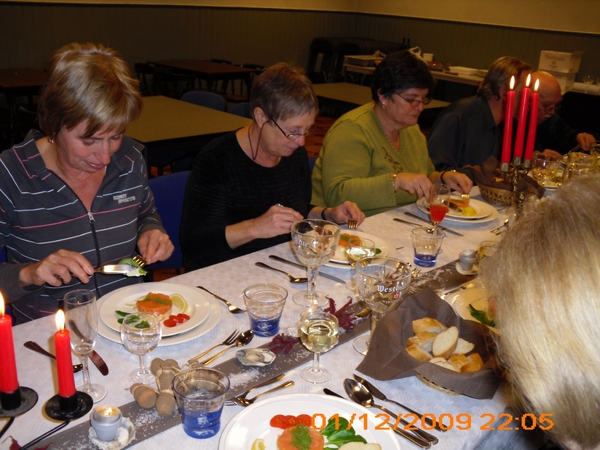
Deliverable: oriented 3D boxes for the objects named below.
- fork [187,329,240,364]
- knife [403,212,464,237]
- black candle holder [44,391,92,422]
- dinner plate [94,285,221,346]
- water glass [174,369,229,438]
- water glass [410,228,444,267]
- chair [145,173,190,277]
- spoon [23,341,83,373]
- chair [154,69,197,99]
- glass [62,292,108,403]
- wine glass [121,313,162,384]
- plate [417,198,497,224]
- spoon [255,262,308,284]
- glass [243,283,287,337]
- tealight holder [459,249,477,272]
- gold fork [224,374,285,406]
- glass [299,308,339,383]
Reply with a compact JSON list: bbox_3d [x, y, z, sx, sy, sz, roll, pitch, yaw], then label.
[{"bbox_3d":[-0.165,0.235,1.214,0.021,0.016,0.154,15,24,29],"label":"fork"},{"bbox_3d":[0.410,-0.003,1.932,0.021,0.011,0.241,-13,26,-37],"label":"knife"},{"bbox_3d":[-0.362,0.281,0.979,0.075,0.034,0.075,-16,28,-39],"label":"black candle holder"},{"bbox_3d":[-0.280,0.185,1.242,0.245,0.025,0.245,3,22,-1],"label":"dinner plate"},{"bbox_3d":[-0.150,0.278,0.950,0.085,0.084,0.085,3,22,-1],"label":"water glass"},{"bbox_3d":[0.334,0.064,1.639,0.091,0.084,0.091,7,21,12],"label":"water glass"},{"bbox_3d":[-0.200,0.278,2.073,0.480,0.830,0.540,-16,28,-41],"label":"chair"},{"bbox_3d":[-0.457,0.241,1.153,0.155,0.018,0.035,13,22,23],"label":"spoon"},{"bbox_3d":[-0.970,-0.932,5.355,0.520,0.800,0.520,-16,28,-41],"label":"chair"},{"bbox_3d":[-0.352,0.201,1.033,0.054,0.184,0.054,4,20,0],"label":"glass"},{"bbox_3d":[-0.276,0.219,1.097,0.072,0.118,0.072,-3,21,-15],"label":"wine glass"},{"bbox_3d":[0.515,-0.039,2.061,0.270,0.026,0.270,3,20,-1],"label":"plate"},{"bbox_3d":[-0.035,0.107,1.480,0.175,0.019,0.037,15,25,28],"label":"spoon"},{"bbox_3d":[-0.067,0.172,1.230,0.087,0.081,0.087,3,22,-1],"label":"glass"},{"bbox_3d":[0.446,0.094,1.659,0.046,0.047,0.046,4,20,0],"label":"tealight holder"},{"bbox_3d":[-0.081,0.282,1.060,0.144,0.017,0.021,-14,27,-37],"label":"gold fork"},{"bbox_3d":[0.031,0.213,1.091,0.066,0.118,0.066,3,22,-1],"label":"glass"}]

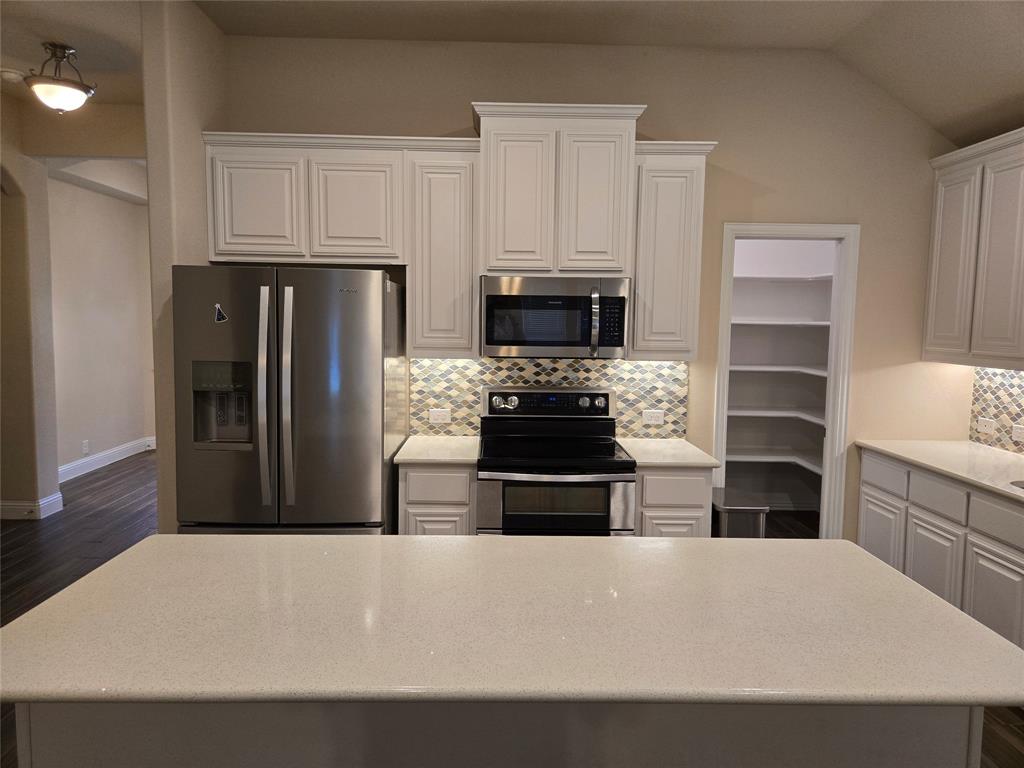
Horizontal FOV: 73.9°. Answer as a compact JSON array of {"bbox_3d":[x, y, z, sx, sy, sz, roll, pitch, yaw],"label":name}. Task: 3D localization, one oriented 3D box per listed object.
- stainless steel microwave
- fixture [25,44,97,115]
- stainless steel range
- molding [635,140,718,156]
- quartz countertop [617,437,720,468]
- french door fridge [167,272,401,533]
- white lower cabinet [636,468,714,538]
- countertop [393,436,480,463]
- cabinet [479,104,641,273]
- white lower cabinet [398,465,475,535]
[{"bbox_3d":[0.214,-0.350,3.600,0.747,0.408,0.413,1,6,-1],"label":"stainless steel microwave"},{"bbox_3d":[-2.559,-1.714,3.848,0.347,0.367,0.347,1,6,-1],"label":"fixture"},{"bbox_3d":[0.205,0.650,3.549,0.753,1.204,0.702,1,6,-1],"label":"stainless steel range"},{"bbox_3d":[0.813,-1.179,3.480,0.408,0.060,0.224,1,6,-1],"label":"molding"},{"bbox_3d":[0.791,0.361,3.567,0.405,0.031,0.647,1,6,-1],"label":"quartz countertop"},{"bbox_3d":[-1.011,0.360,3.376,0.902,1.781,0.871,1,6,-1],"label":"french door fridge"},{"bbox_3d":[0.776,0.812,3.624,0.378,0.883,0.622,1,6,-1],"label":"white lower cabinet"},{"bbox_3d":[-0.366,0.346,3.552,0.396,0.031,0.647,1,6,-1],"label":"countertop"},{"bbox_3d":[0.224,-0.962,3.539,0.851,0.820,0.428,1,6,-1],"label":"cabinet"},{"bbox_3d":[-0.367,0.797,3.609,0.374,0.883,0.622,1,6,-1],"label":"white lower cabinet"}]

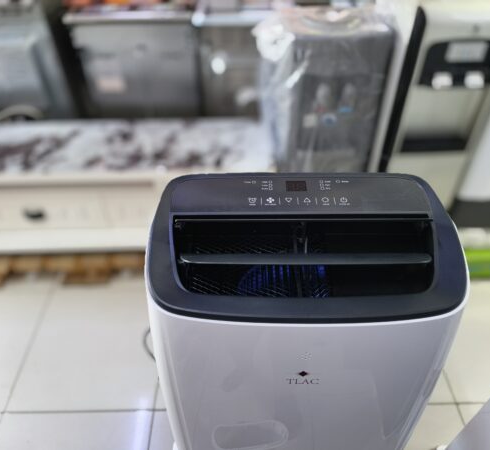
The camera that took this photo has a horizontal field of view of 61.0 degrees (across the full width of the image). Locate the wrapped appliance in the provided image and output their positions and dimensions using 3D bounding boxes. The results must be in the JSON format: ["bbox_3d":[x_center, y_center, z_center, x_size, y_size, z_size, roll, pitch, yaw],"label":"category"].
[{"bbox_3d":[0.308,-0.369,1.762,0.355,1.000,0.340,-2,44,0],"label":"wrapped appliance"}]

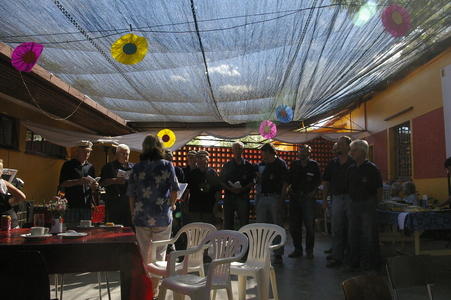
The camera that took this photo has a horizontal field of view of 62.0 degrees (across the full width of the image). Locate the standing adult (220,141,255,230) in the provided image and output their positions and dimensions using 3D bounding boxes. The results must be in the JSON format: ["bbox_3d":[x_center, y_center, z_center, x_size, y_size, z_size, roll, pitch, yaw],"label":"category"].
[{"bbox_3d":[0.198,0.764,5.954,0.540,1.810,0.380,0,-6,10],"label":"standing adult"}]

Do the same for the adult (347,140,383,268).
[{"bbox_3d":[1.889,0.726,5.103,0.480,1.730,0.330,-6,-8,44],"label":"adult"}]

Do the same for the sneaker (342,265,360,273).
[{"bbox_3d":[1.661,1.562,4.950,0.280,0.100,0.110,5,-7,-38],"label":"sneaker"}]

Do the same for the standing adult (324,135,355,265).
[{"bbox_3d":[1.596,0.714,5.235,0.480,1.780,0.330,-5,-8,43],"label":"standing adult"}]

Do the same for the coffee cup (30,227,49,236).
[{"bbox_3d":[-1.212,0.524,2.444,0.110,0.060,0.085,1,-6,0],"label":"coffee cup"}]

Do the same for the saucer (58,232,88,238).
[{"bbox_3d":[-1.005,0.551,2.468,0.205,0.025,0.205,1,-6,0],"label":"saucer"}]

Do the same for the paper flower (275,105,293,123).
[{"bbox_3d":[1.128,-0.706,7.300,0.360,0.360,0.060,0,-6,3],"label":"paper flower"}]

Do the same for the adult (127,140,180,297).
[{"bbox_3d":[-0.703,0.637,3.696,0.520,1.610,0.380,0,-6,8],"label":"adult"}]

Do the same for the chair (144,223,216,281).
[{"bbox_3d":[-0.397,1.015,3.207,0.550,0.770,0.550,6,-8,-43],"label":"chair"}]

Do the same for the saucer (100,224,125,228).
[{"bbox_3d":[-0.871,0.586,2.870,0.195,0.025,0.195,0,-6,0],"label":"saucer"}]

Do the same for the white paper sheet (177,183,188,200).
[{"bbox_3d":[-0.522,0.437,4.000,0.210,0.010,0.290,0,38,25],"label":"white paper sheet"}]

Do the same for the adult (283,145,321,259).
[{"bbox_3d":[1.215,0.804,6.018,0.560,1.760,0.380,-1,-6,20],"label":"adult"}]

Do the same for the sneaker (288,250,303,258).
[{"bbox_3d":[1.119,1.631,6.007,0.110,0.110,0.290,-4,-7,38],"label":"sneaker"}]

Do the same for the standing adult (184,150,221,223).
[{"bbox_3d":[-0.325,0.805,5.547,0.520,1.660,0.340,-2,-6,17],"label":"standing adult"}]

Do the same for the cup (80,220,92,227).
[{"bbox_3d":[-1.055,0.559,2.850,0.095,0.058,0.080,0,-6,0],"label":"cup"}]

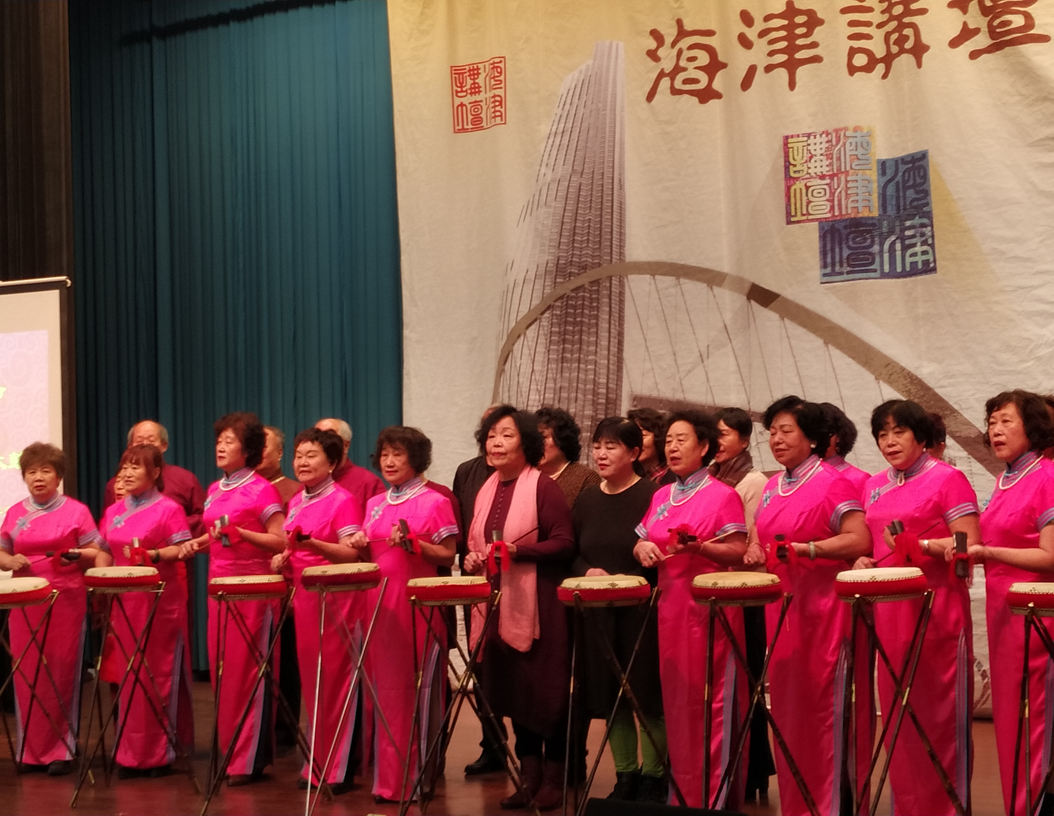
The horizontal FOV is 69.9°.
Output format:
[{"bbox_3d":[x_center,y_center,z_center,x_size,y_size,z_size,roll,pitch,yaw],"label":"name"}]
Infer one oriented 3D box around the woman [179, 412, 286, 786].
[{"bbox_3d":[-1.320,0.865,3.380,0.460,1.660,0.420,-3,-3,24],"label":"woman"}]

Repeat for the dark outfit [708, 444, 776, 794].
[{"bbox_3d":[0.883,0.873,3.090,0.460,1.410,0.320,-4,-4,38],"label":"dark outfit"}]

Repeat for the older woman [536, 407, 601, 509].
[{"bbox_3d":[0.149,0.824,3.270,0.470,1.620,0.320,-3,-3,24],"label":"older woman"}]

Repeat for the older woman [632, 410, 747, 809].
[{"bbox_3d":[0.628,0.805,2.880,0.470,1.585,0.380,-4,-3,35],"label":"older woman"}]

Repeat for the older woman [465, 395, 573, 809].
[{"bbox_3d":[-0.029,0.816,3.060,0.470,1.630,0.380,-4,-3,26],"label":"older woman"}]

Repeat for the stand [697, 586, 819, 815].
[{"bbox_3d":[0.793,1.122,2.680,0.500,0.920,0.500,-3,-3,16],"label":"stand"}]

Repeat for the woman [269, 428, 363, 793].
[{"bbox_3d":[-0.908,0.879,3.270,0.450,1.590,0.380,-3,-3,20],"label":"woman"}]

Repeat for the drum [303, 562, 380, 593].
[{"bbox_3d":[-0.758,0.688,3.070,0.325,0.085,0.325,-6,-3,16],"label":"drum"}]

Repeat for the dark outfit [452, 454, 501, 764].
[{"bbox_3d":[-0.146,0.890,3.460,0.490,1.410,0.310,-3,-3,22],"label":"dark outfit"}]

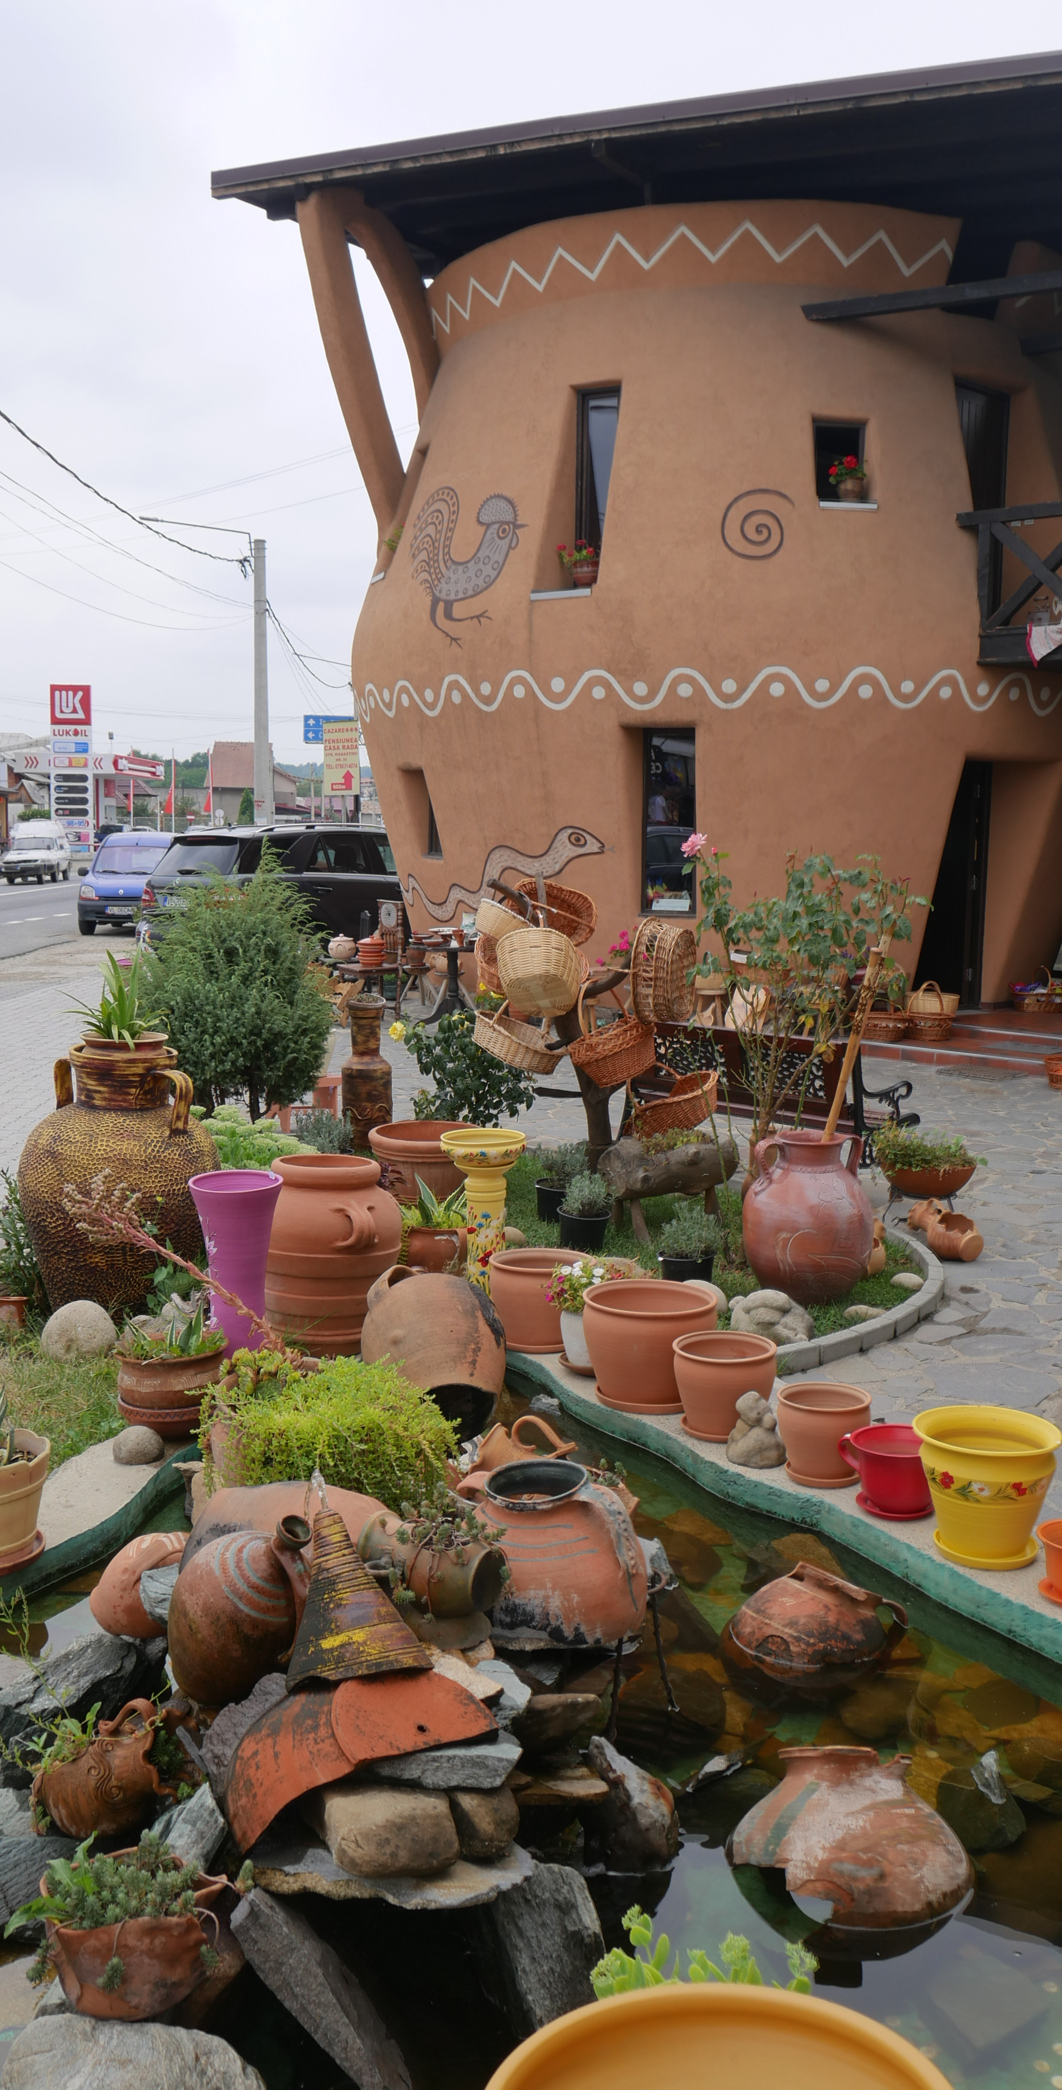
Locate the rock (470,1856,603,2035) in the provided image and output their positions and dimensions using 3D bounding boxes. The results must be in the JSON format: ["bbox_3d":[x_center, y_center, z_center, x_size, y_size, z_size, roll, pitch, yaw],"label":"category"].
[{"bbox_3d":[0.005,1.423,2.640,0.200,0.300,0.140,-3,8,-19],"label":"rock"}]

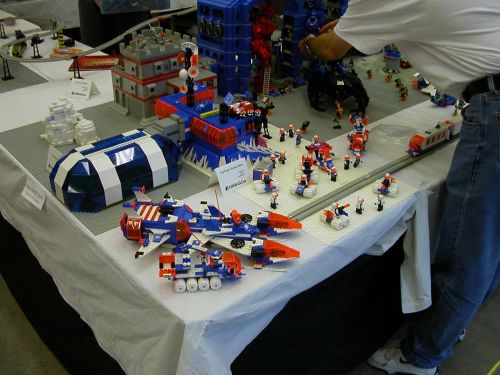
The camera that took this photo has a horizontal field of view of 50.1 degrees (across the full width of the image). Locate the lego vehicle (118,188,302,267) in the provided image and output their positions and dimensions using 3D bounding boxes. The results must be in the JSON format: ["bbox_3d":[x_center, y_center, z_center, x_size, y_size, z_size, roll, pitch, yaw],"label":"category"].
[{"bbox_3d":[-0.079,0.092,1.210,0.392,0.115,0.185,6,32,6],"label":"lego vehicle"}]

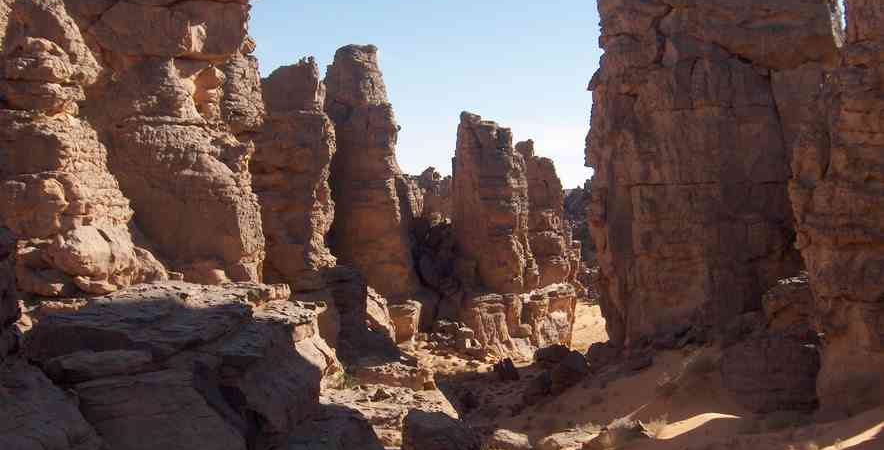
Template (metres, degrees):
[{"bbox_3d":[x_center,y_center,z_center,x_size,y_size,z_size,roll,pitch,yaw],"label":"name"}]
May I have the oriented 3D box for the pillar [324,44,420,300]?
[{"bbox_3d":[-3.270,-2.470,47.000,4.400,11.800,4.400,0,1,0],"label":"pillar"}]

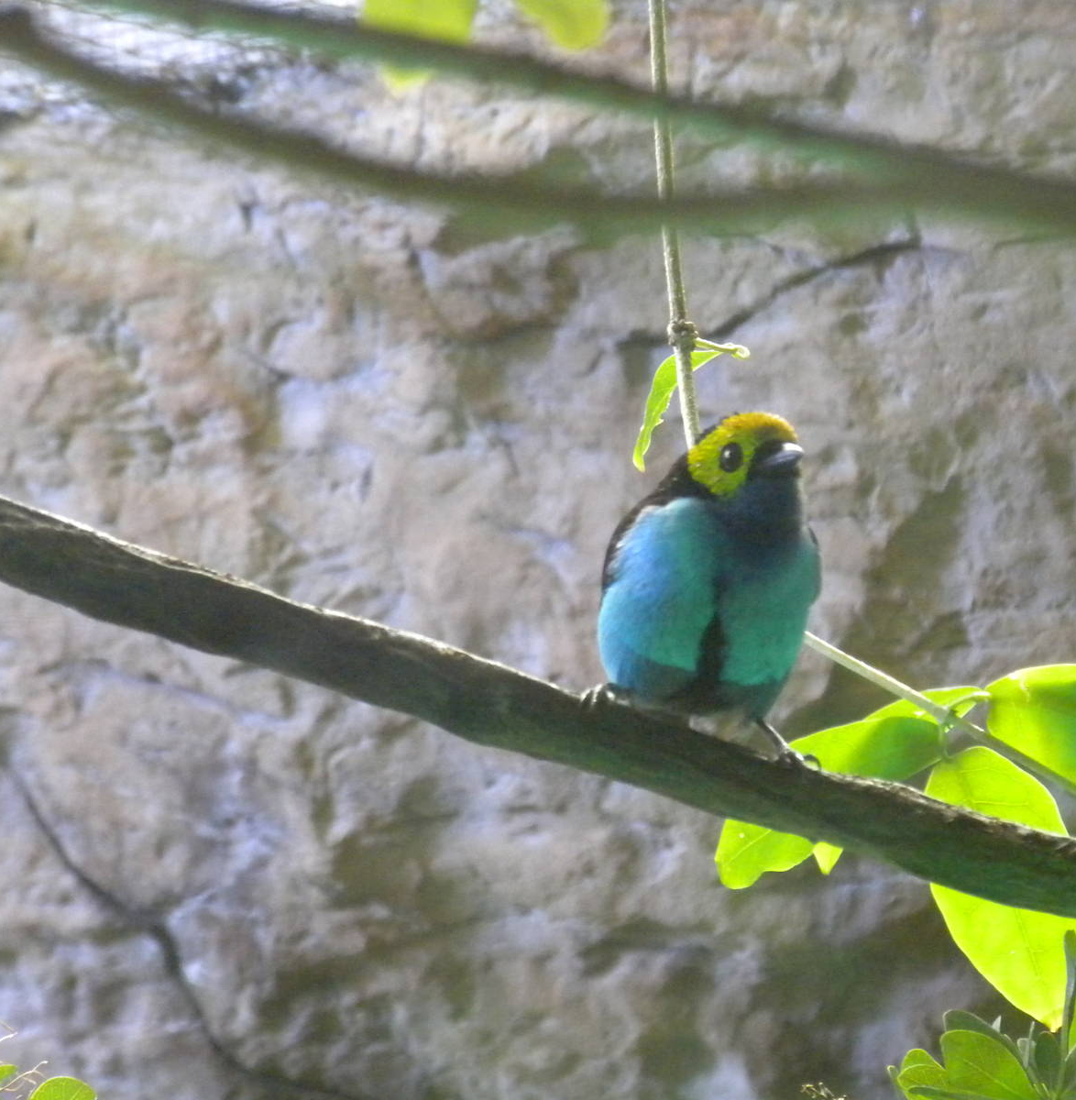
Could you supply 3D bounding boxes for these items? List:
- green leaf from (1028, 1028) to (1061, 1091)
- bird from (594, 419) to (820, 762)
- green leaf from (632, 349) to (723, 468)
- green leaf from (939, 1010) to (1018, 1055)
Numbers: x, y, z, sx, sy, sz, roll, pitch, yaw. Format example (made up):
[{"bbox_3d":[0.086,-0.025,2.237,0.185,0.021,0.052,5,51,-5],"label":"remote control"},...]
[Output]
[{"bbox_3d":[0.132,0.132,2.850,0.009,0.018,0.007,6,0,0],"label":"green leaf"},{"bbox_3d":[0.044,0.010,2.830,0.057,0.090,0.080,1,-4,-19],"label":"bird"},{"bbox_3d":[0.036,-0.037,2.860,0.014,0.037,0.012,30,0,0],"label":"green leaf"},{"bbox_3d":[0.116,0.127,2.850,0.030,0.013,0.010,41,0,0],"label":"green leaf"}]

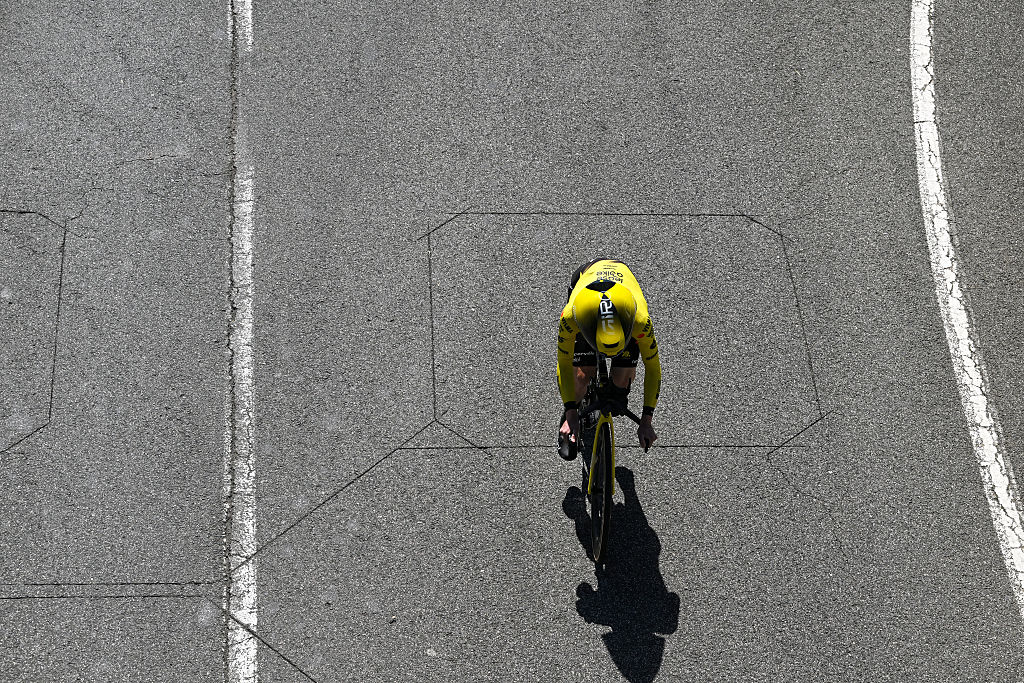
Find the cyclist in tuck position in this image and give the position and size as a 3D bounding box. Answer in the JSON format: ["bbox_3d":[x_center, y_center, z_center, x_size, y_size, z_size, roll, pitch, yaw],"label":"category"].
[{"bbox_3d":[0.450,0.204,11.865,0.510,1.210,1.120,-2,39,-2],"label":"cyclist in tuck position"}]

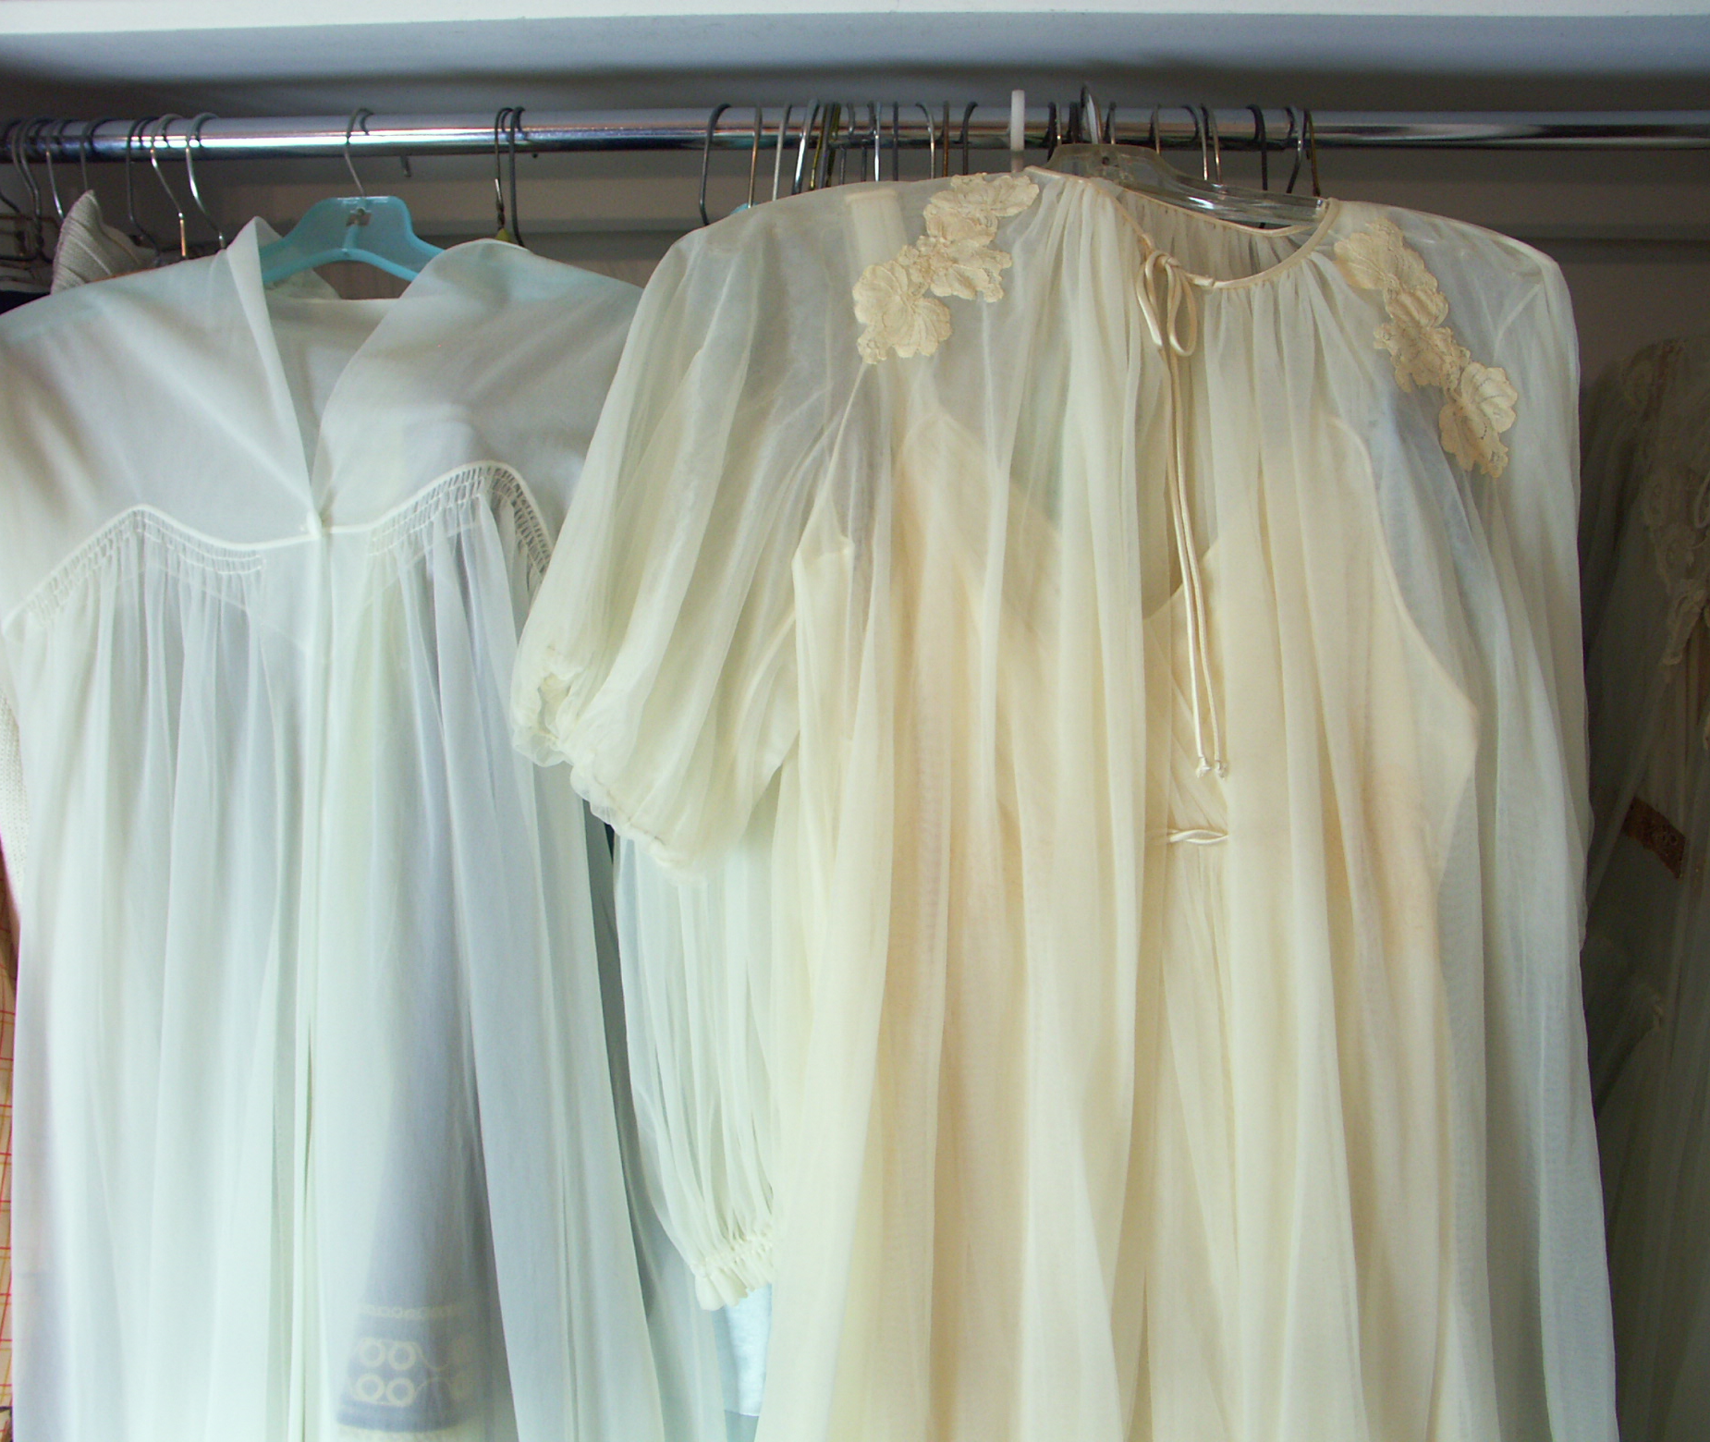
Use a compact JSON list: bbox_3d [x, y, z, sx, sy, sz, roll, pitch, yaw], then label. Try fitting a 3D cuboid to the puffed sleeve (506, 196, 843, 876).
[{"bbox_3d":[-0.099,-0.106,0.930,0.180,0.378,0.130,2,11,9],"label":"puffed sleeve"}]

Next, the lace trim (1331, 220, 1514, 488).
[{"bbox_3d":[0.315,-0.204,0.865,0.093,0.146,0.045,0,10,0],"label":"lace trim"}]

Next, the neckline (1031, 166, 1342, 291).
[{"bbox_3d":[0.185,-0.280,0.890,0.175,0.066,0.090,2,11,9],"label":"neckline"}]

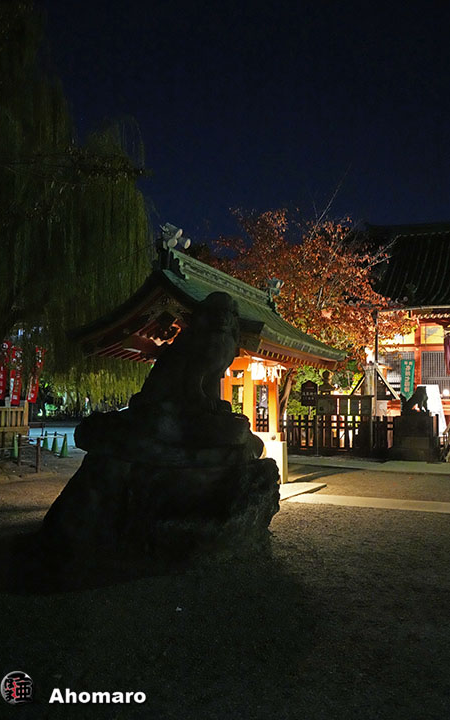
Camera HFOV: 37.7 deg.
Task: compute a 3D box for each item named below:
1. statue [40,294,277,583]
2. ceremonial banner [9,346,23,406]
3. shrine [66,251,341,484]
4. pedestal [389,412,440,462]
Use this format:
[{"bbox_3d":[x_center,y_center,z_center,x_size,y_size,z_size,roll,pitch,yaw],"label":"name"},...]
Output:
[{"bbox_3d":[-0.731,0.680,7.928,2.400,2.850,1.400,-1,-4,24],"label":"statue"},{"bbox_3d":[-6.793,0.538,21.500,0.450,1.930,0.080,1,-4,-7],"label":"ceremonial banner"},{"bbox_3d":[-0.081,0.344,13.300,3.750,4.300,5.000,-1,-4,24],"label":"shrine"},{"bbox_3d":[5.594,2.242,19.469,1.250,1.450,1.050,-1,-4,24],"label":"pedestal"}]

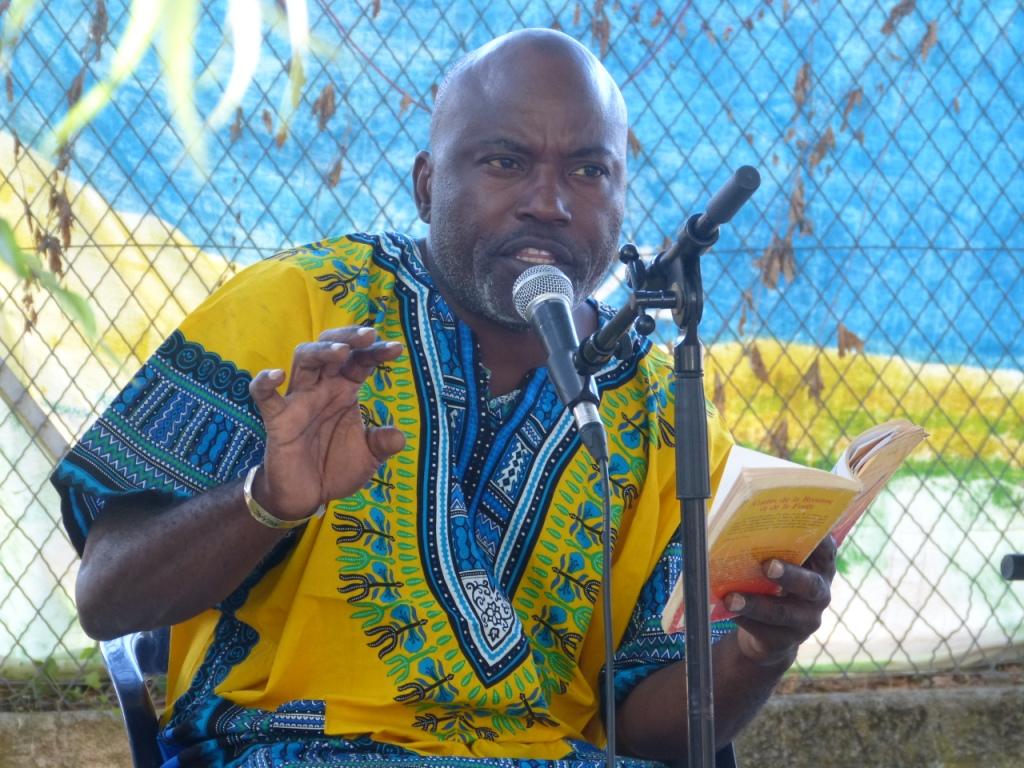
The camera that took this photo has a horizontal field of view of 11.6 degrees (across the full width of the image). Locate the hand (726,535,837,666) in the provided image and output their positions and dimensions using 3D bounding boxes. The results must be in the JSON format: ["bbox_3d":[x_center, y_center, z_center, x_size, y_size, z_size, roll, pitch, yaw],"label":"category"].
[{"bbox_3d":[0.220,0.176,4.100,0.080,0.105,0.085,20,8,42],"label":"hand"}]

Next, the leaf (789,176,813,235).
[{"bbox_3d":[0.414,-0.256,7.220,0.035,0.083,0.024,-1,0,-14],"label":"leaf"}]

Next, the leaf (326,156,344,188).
[{"bbox_3d":[-0.261,-0.313,7.445,0.027,0.047,0.016,0,1,16],"label":"leaf"}]

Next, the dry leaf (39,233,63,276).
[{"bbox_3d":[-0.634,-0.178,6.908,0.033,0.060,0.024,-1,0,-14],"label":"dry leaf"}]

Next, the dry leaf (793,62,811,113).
[{"bbox_3d":[0.439,-0.449,7.620,0.027,0.076,0.016,0,1,16],"label":"dry leaf"}]

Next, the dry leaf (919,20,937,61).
[{"bbox_3d":[0.633,-0.522,7.668,0.027,0.064,0.017,0,1,16],"label":"dry leaf"}]

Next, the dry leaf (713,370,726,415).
[{"bbox_3d":[0.296,0.012,7.186,0.020,0.063,0.016,-1,0,-14],"label":"dry leaf"}]

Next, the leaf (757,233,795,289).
[{"bbox_3d":[0.399,-0.187,7.611,0.058,0.085,0.035,0,1,16],"label":"leaf"}]

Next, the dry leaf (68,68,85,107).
[{"bbox_3d":[-0.636,-0.433,7.347,0.023,0.056,0.014,0,1,16],"label":"dry leaf"}]

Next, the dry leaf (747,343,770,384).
[{"bbox_3d":[0.373,-0.033,7.604,0.036,0.060,0.022,0,1,16],"label":"dry leaf"}]

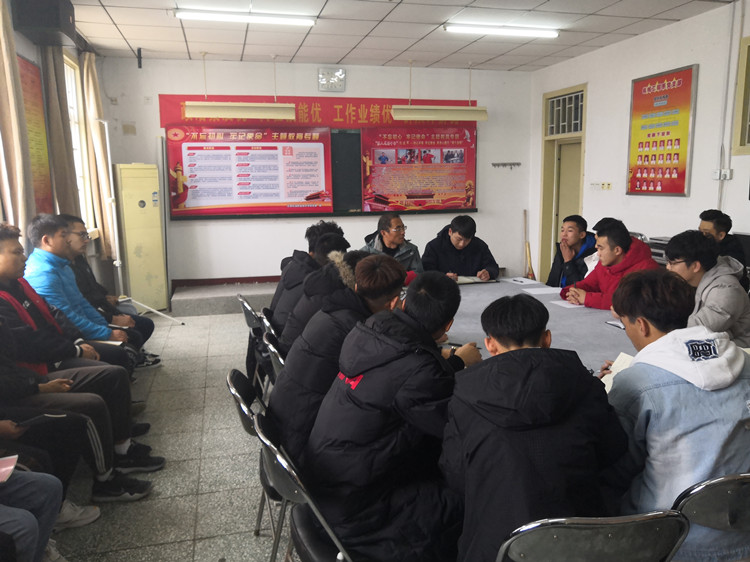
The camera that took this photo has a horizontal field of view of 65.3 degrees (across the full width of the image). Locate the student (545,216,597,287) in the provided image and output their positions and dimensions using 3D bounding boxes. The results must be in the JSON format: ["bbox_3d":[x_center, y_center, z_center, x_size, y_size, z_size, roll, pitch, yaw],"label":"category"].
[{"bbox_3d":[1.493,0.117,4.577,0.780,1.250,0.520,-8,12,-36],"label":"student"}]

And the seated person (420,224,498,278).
[{"bbox_3d":[0.706,0.078,4.794,0.610,1.240,0.750,-3,10,-11],"label":"seated person"}]

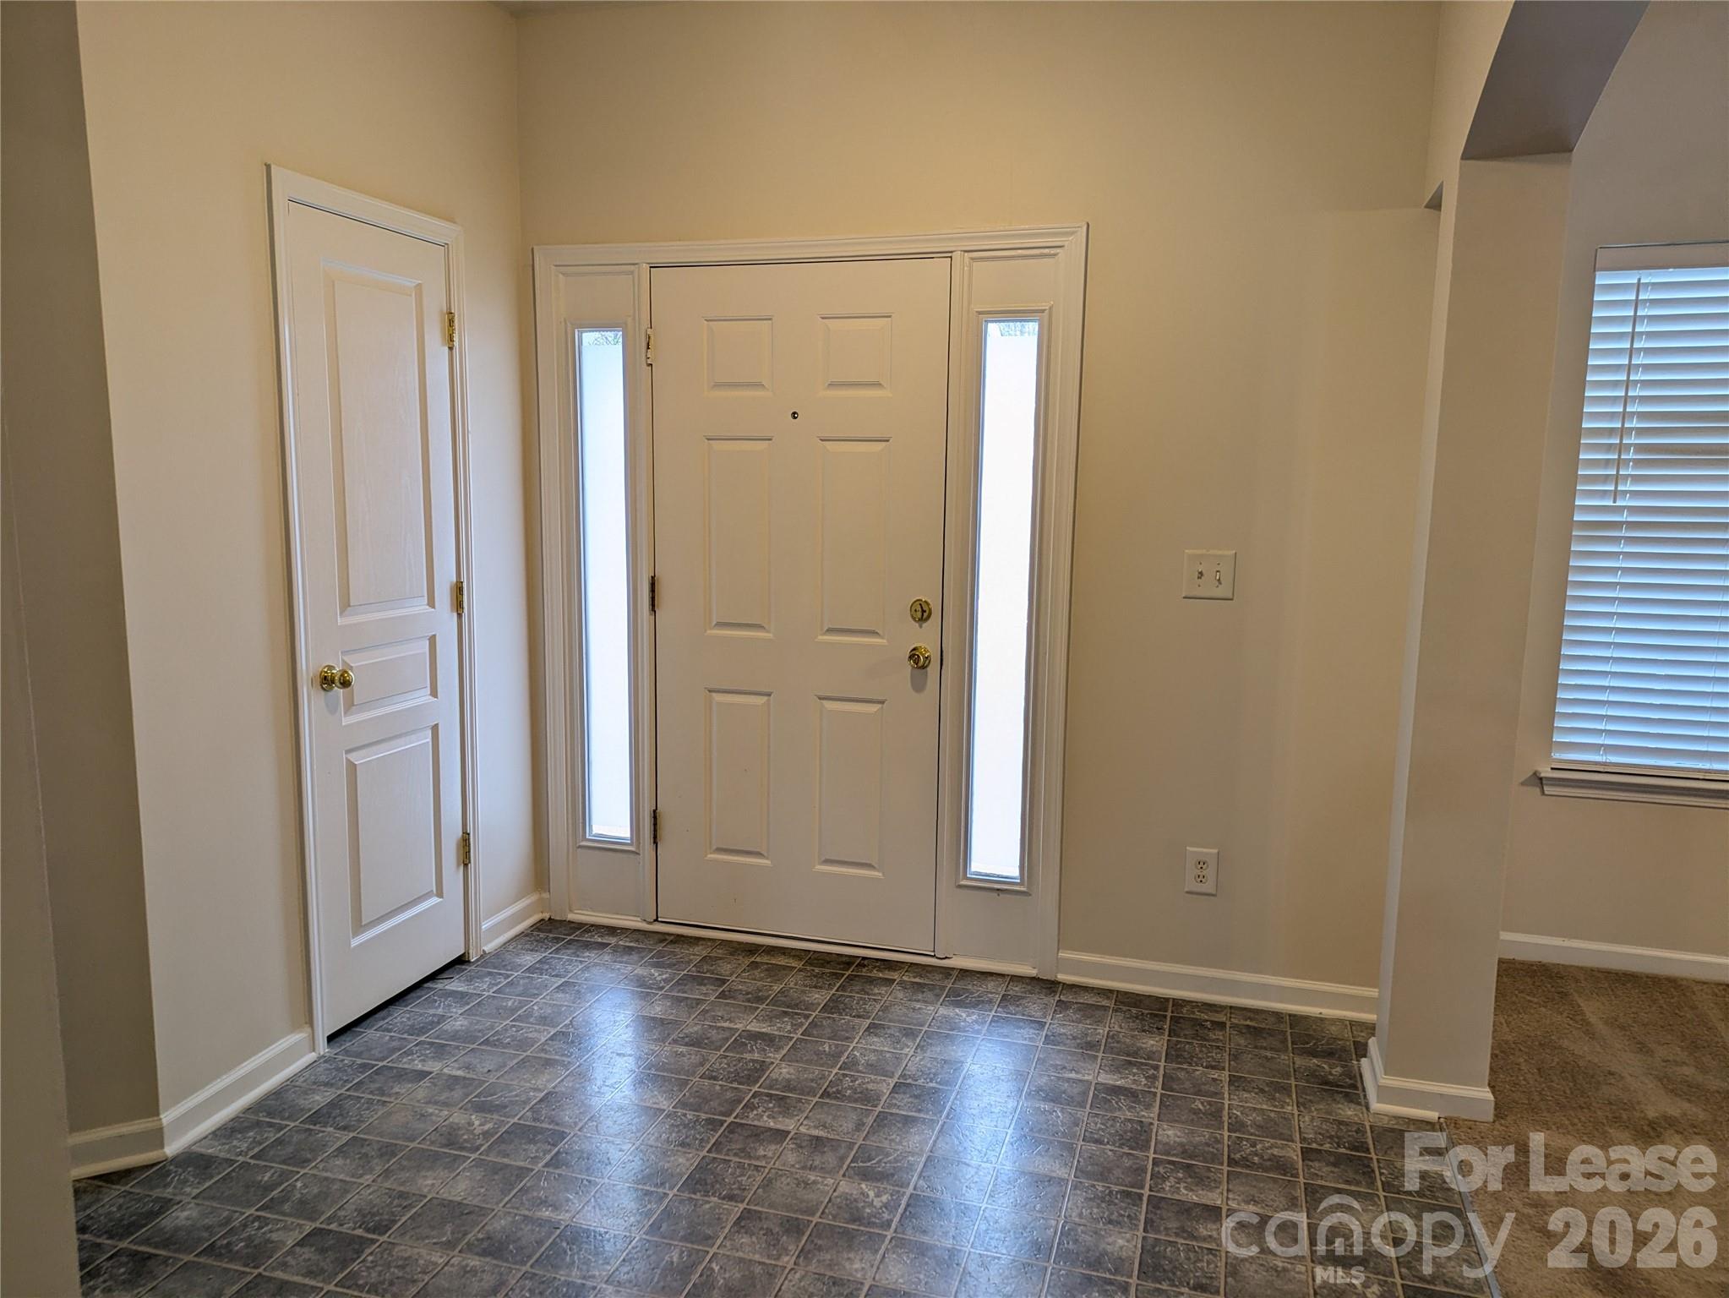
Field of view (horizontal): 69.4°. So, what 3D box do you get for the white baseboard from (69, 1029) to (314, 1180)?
[{"bbox_3d":[-1.480,1.009,2.812,0.115,0.082,0.590,3,9,17],"label":"white baseboard"}]

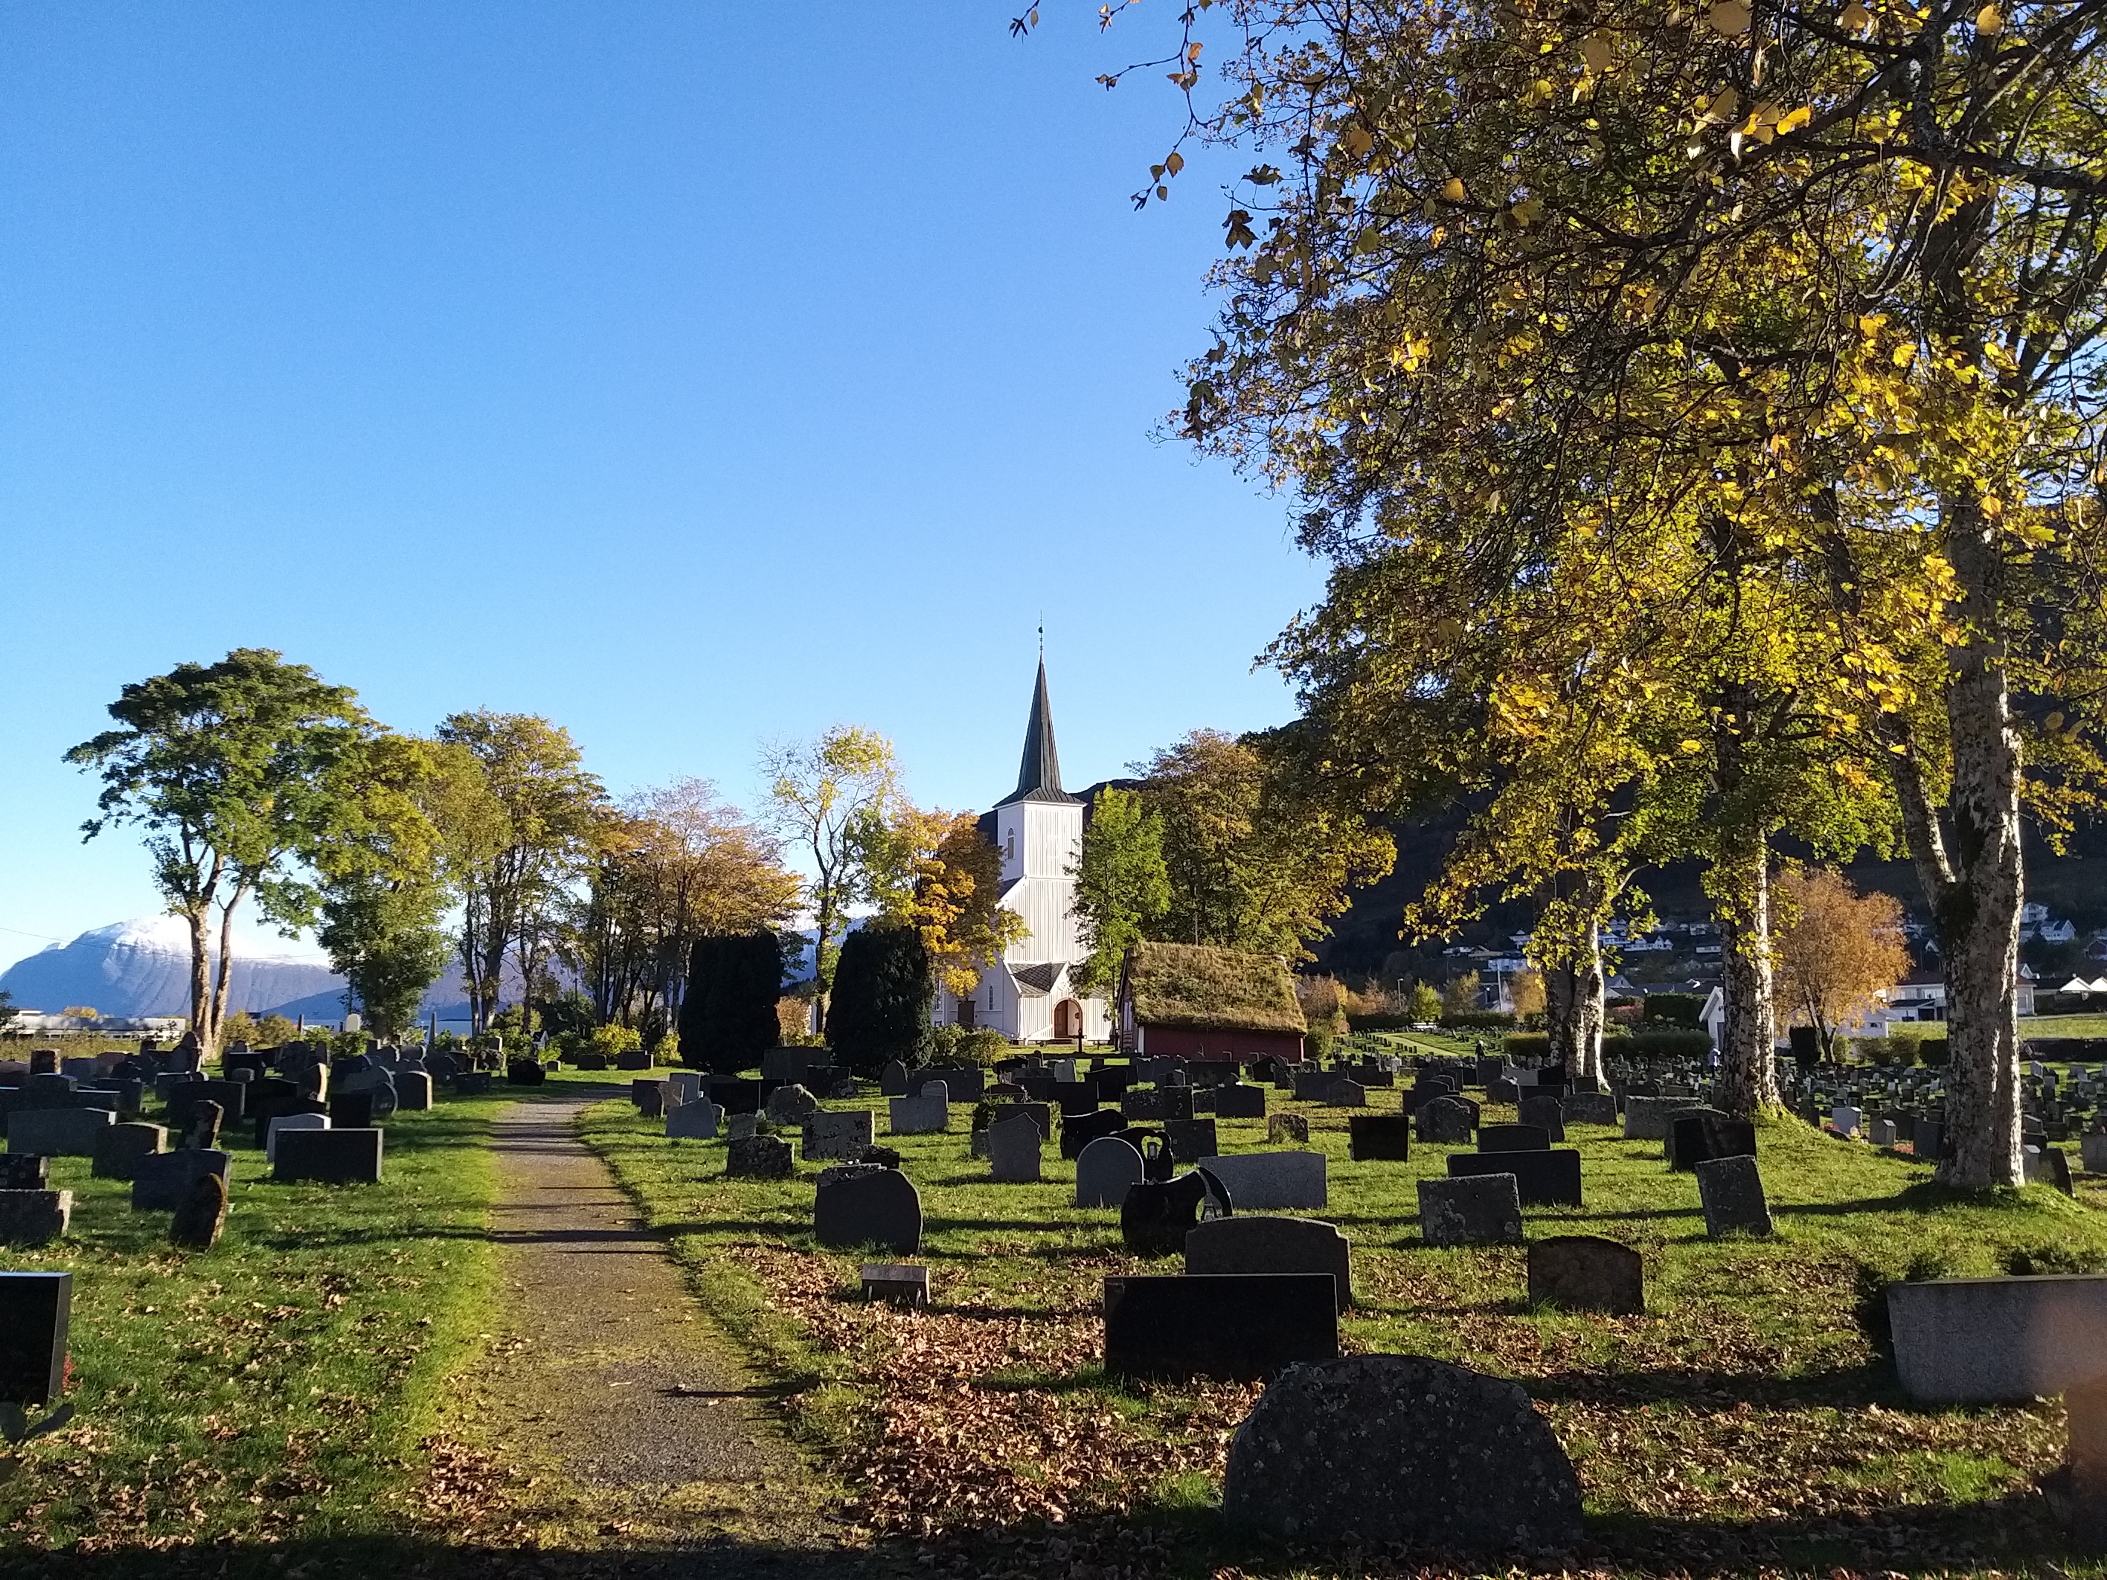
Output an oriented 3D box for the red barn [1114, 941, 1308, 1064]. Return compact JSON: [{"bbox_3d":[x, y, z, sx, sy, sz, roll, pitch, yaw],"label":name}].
[{"bbox_3d":[7.191,9.855,75.815,7.700,5.100,6.000,1,-8,-7],"label":"red barn"}]

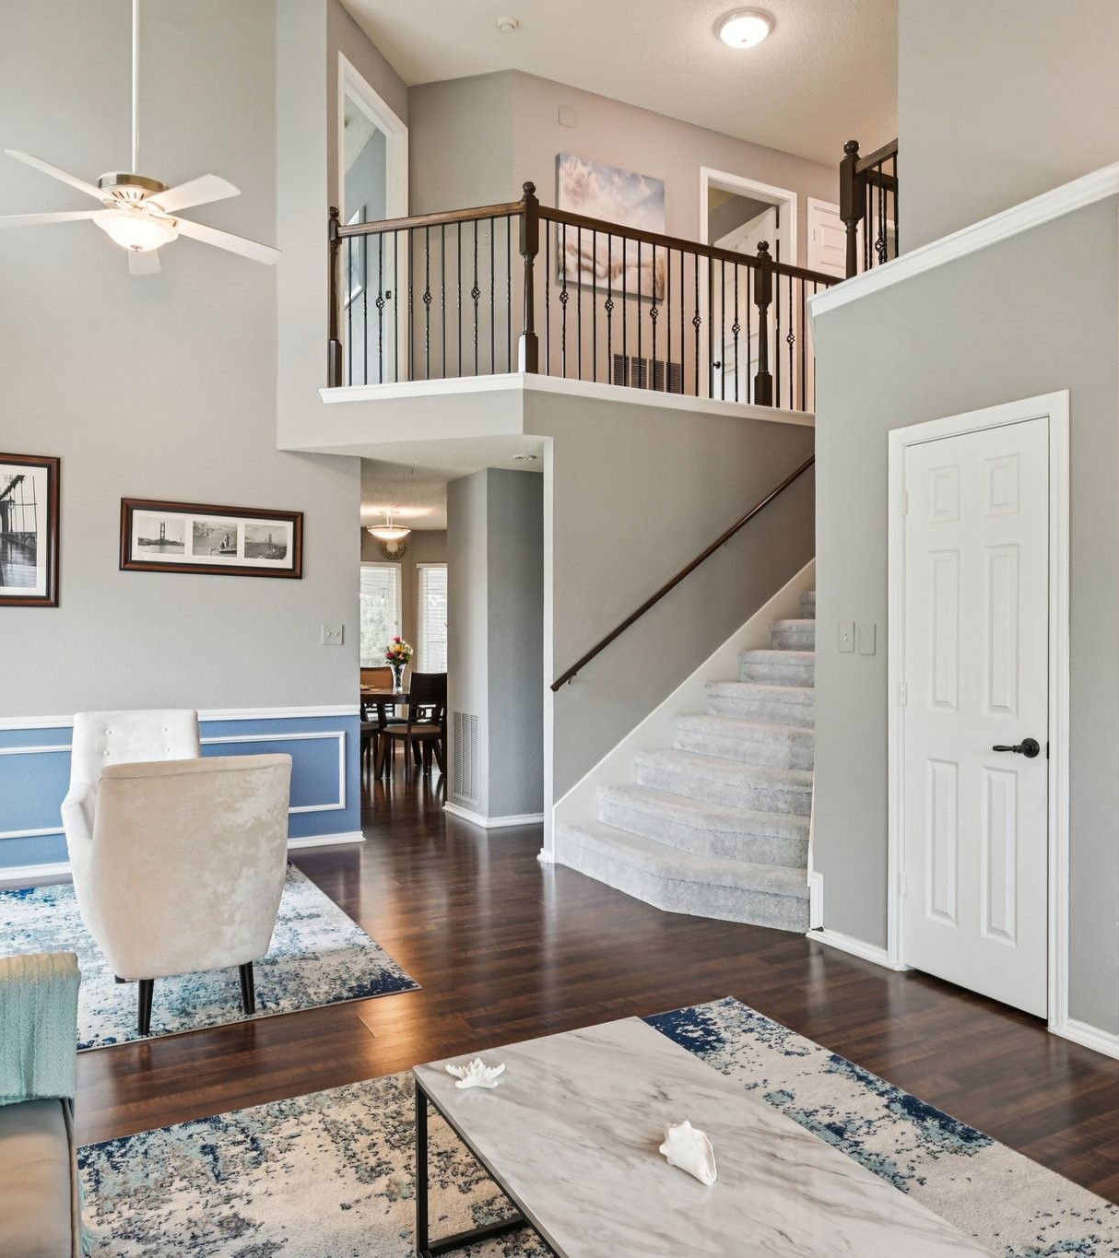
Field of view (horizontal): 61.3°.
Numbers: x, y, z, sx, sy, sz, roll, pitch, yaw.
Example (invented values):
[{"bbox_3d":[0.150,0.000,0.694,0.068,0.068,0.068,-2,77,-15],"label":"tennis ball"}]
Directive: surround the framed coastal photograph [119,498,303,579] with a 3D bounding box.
[{"bbox_3d":[-2.018,-0.523,5.552,1.025,0.410,0.035,0,0,-28],"label":"framed coastal photograph"}]

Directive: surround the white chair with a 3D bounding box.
[{"bbox_3d":[-1.359,0.880,3.374,0.700,0.920,0.800,0,0,-28],"label":"white chair"}]

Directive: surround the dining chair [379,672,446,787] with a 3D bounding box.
[{"bbox_3d":[-1.245,0.861,8.383,0.470,0.970,0.550,0,0,-32],"label":"dining chair"}]

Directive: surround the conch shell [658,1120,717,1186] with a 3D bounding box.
[{"bbox_3d":[0.218,0.894,1.620,0.075,0.057,0.115,0,0,-34],"label":"conch shell"}]

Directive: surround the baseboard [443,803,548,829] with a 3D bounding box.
[{"bbox_3d":[-0.448,1.300,6.718,0.500,0.080,0.760,0,0,-28],"label":"baseboard"}]

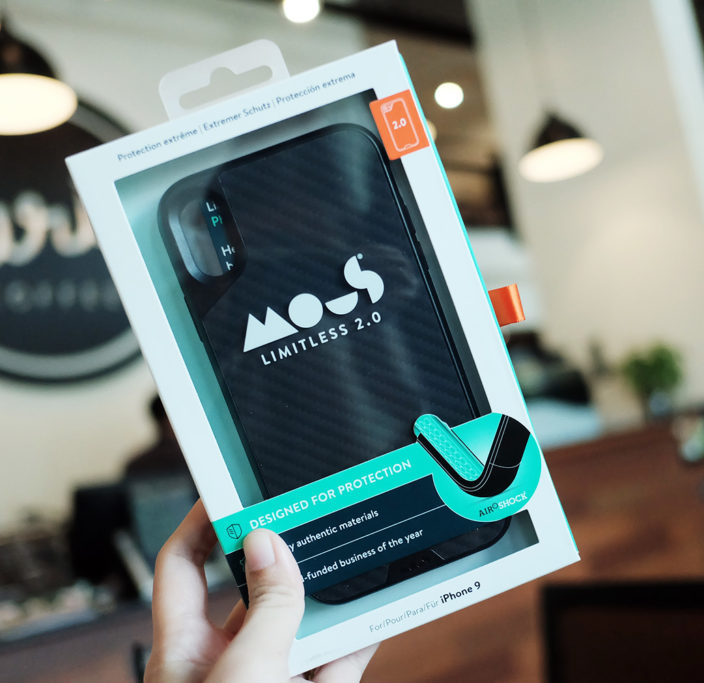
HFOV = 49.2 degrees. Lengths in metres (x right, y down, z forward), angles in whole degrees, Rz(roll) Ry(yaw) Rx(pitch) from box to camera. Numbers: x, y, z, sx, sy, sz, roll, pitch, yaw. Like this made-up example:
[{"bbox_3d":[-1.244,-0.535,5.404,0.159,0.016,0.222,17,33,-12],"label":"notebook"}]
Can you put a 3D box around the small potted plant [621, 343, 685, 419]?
[{"bbox_3d":[1.565,0.208,4.000,0.275,0.370,0.270,-12,-7,20],"label":"small potted plant"}]

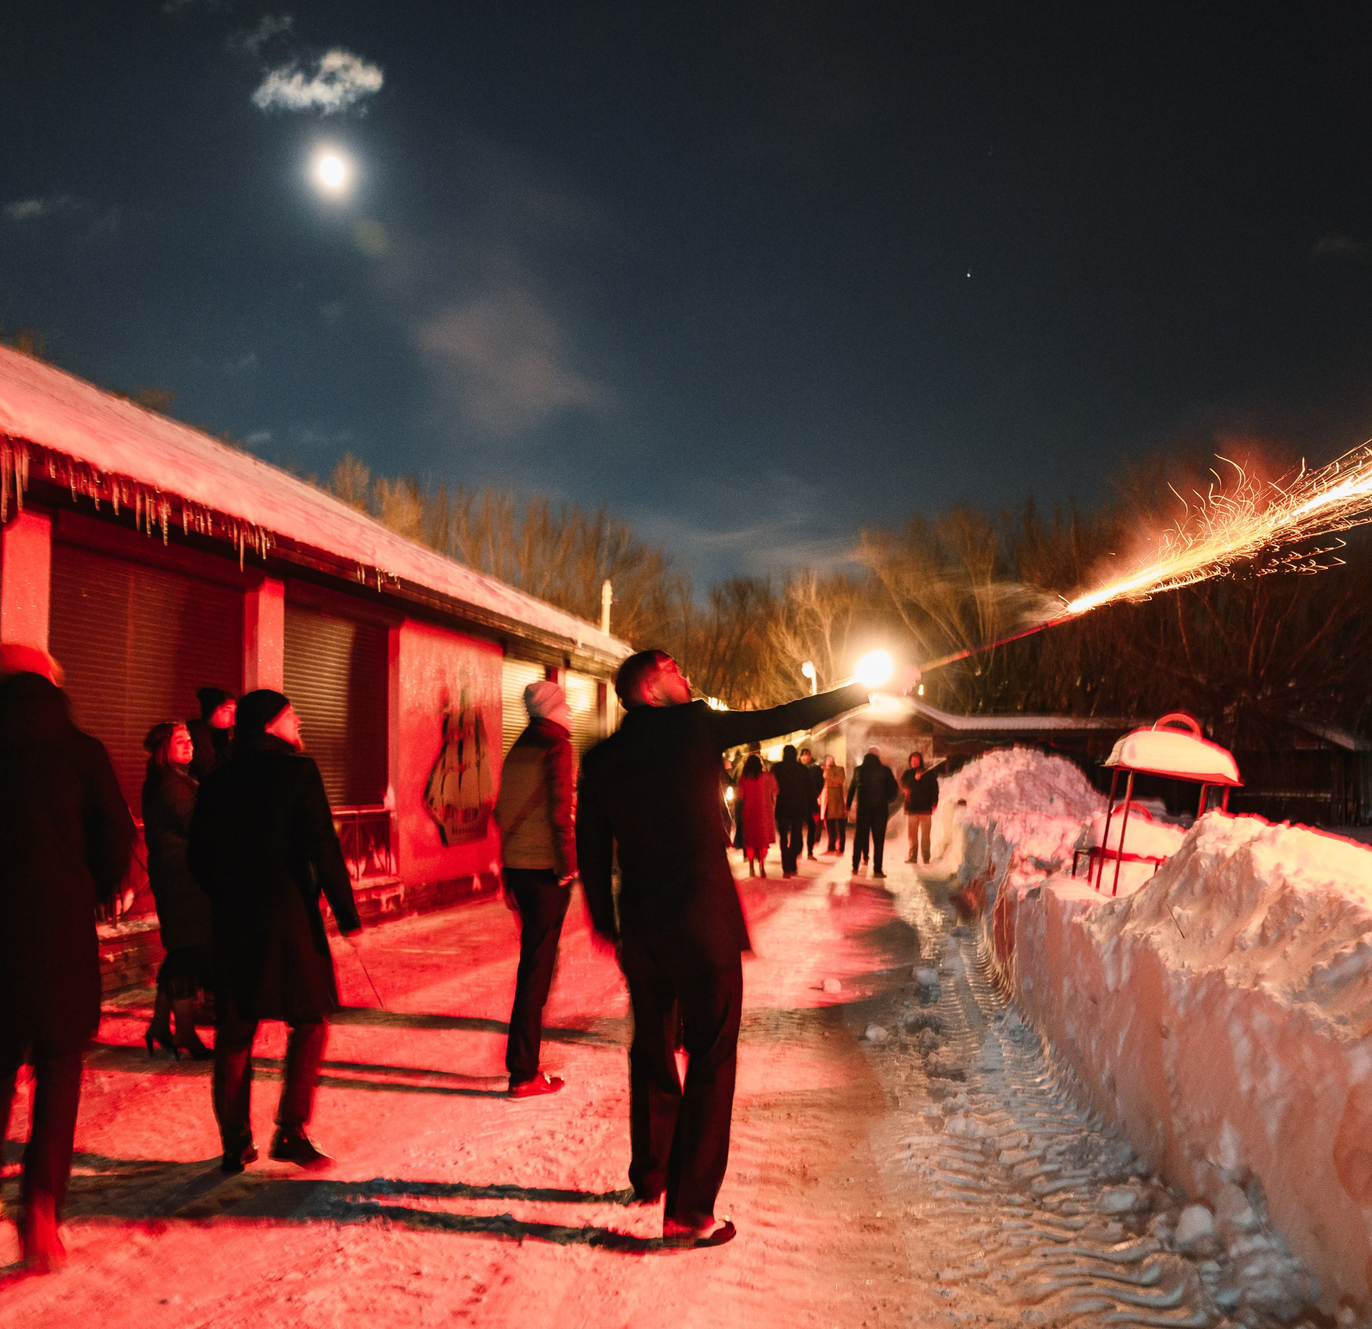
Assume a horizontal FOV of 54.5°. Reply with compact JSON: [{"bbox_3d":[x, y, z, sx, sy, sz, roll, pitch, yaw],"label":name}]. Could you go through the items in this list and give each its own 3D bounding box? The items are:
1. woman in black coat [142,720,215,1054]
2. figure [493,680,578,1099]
[{"bbox_3d":[-2.554,1.125,6.788,0.370,1.656,0.470,1,-5,-15],"label":"woman in black coat"},{"bbox_3d":[-0.670,0.976,5.956,0.380,1.798,0.500,3,-6,-38],"label":"figure"}]

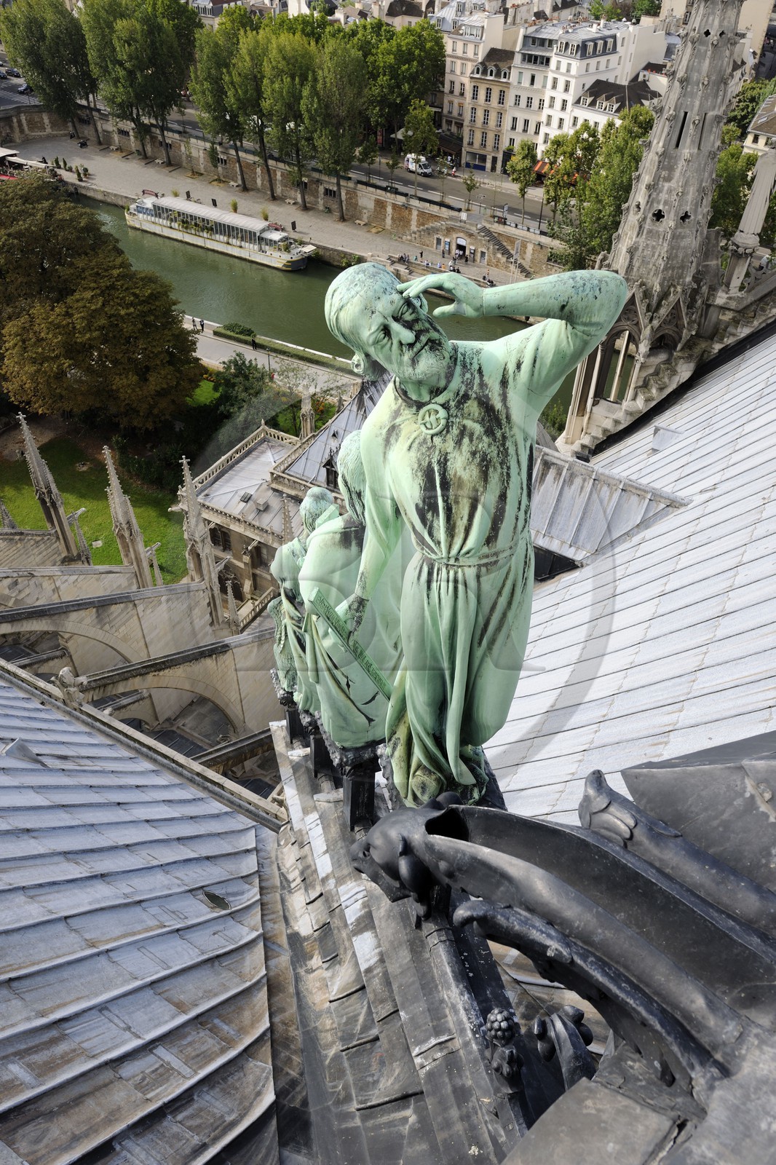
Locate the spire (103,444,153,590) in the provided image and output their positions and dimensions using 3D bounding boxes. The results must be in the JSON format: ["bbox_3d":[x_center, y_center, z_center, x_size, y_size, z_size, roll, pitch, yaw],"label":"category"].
[{"bbox_3d":[-12.550,-2.800,37.230,1.100,8.800,1.100,23,47,21],"label":"spire"}]

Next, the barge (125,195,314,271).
[{"bbox_3d":[-30.000,-61.300,134.800,39.600,4.800,5.100,24,48,21],"label":"barge"}]

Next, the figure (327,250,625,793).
[{"bbox_3d":[0.278,0.115,3.958,1.150,3.400,0.950,3,43,2],"label":"figure"}]

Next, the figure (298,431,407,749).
[{"bbox_3d":[-0.175,0.264,6.238,0.980,3.350,0.900,-9,44,-11],"label":"figure"}]

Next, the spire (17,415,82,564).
[{"bbox_3d":[-17.260,-4.710,39.270,1.100,8.800,1.100,23,47,21],"label":"spire"}]

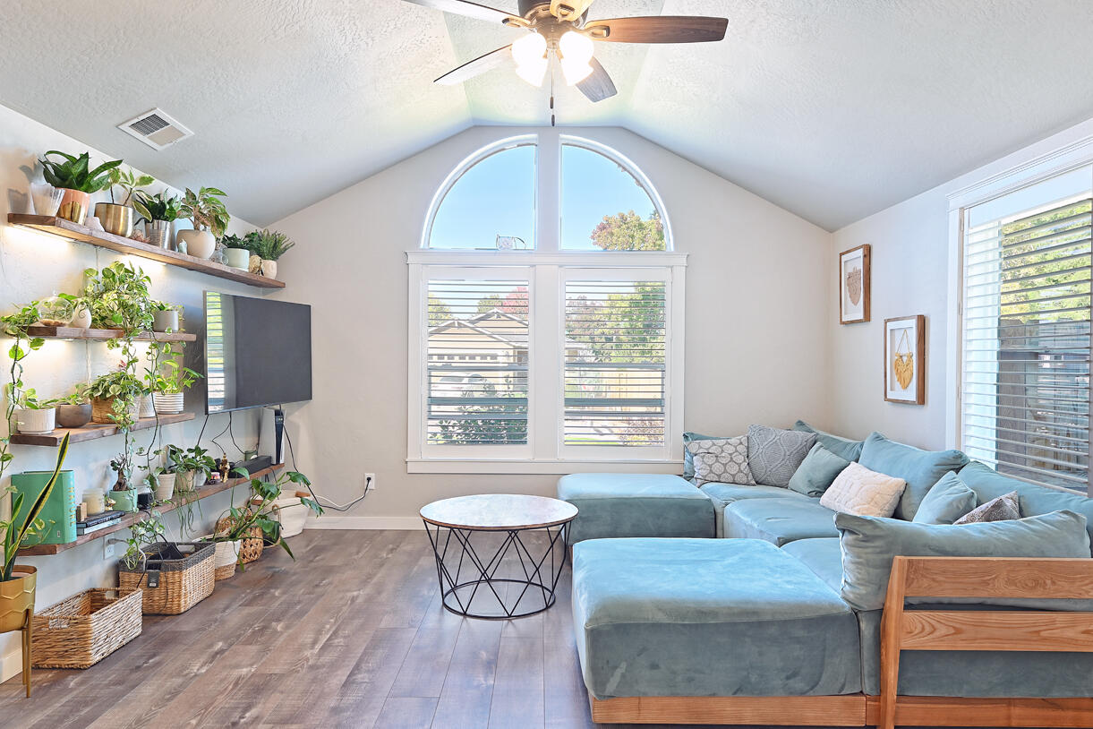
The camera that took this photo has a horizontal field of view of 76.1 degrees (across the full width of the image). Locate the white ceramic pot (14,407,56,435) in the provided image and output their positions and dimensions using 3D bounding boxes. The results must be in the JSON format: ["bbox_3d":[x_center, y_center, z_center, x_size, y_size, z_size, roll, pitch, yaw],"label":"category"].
[{"bbox_3d":[-2.058,0.231,2.822,0.126,0.106,0.126,0,0,0],"label":"white ceramic pot"}]

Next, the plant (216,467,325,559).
[{"bbox_3d":[-1.661,0.898,4.180,0.550,0.540,0.500,0,0,1],"label":"plant"}]

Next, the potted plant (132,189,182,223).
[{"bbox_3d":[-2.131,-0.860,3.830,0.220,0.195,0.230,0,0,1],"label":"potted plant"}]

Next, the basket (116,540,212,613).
[{"bbox_3d":[-1.927,1.083,3.570,0.305,0.266,0.335,0,0,1],"label":"basket"}]

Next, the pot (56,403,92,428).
[{"bbox_3d":[-2.034,0.223,3.004,0.135,0.104,0.135,0,0,0],"label":"pot"}]

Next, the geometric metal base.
[{"bbox_3d":[-0.262,1.063,3.885,0.815,0.460,0.815,0,0,1],"label":"geometric metal base"}]

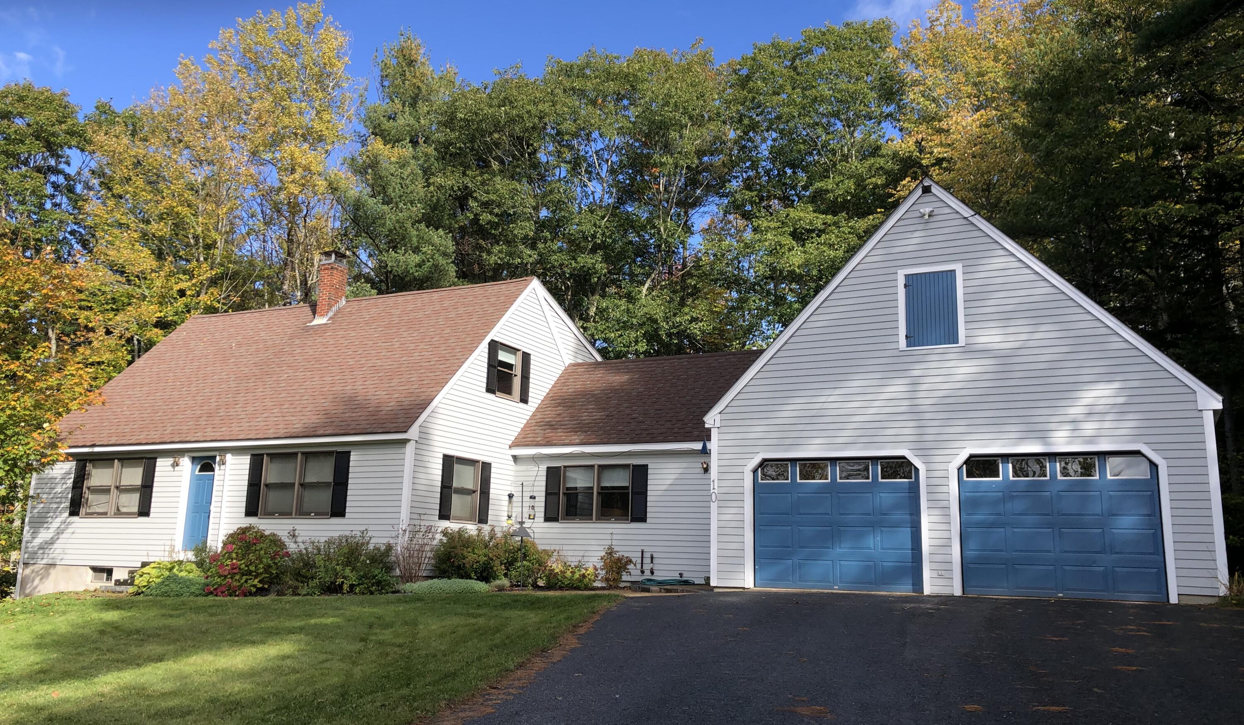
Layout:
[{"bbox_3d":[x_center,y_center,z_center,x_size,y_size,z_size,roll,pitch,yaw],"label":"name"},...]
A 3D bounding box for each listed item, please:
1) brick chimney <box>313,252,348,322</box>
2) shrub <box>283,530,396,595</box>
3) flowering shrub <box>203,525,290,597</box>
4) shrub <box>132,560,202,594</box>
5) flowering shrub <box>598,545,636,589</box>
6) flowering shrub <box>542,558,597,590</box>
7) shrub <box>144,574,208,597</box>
[{"bbox_3d":[-7.651,-1.971,26.570,0.445,1.832,0.577,-4,-12,26],"label":"brick chimney"},{"bbox_3d":[-5.327,3.757,18.958,2.328,1.180,1.366,-4,-12,26],"label":"shrub"},{"bbox_3d":[-7.225,3.809,19.384,1.518,1.329,1.467,-4,-12,26],"label":"flowering shrub"},{"bbox_3d":[-9.011,4.248,19.961,1.265,0.635,1.214,-4,-12,26],"label":"shrub"},{"bbox_3d":[-0.110,4.190,20.735,0.729,0.896,0.708,1,-11,0],"label":"flowering shrub"},{"bbox_3d":[-1.090,4.394,20.897,1.164,0.642,0.911,-4,-12,26],"label":"flowering shrub"},{"bbox_3d":[-8.487,4.219,19.126,1.164,0.429,1.012,-4,-12,26],"label":"shrub"}]

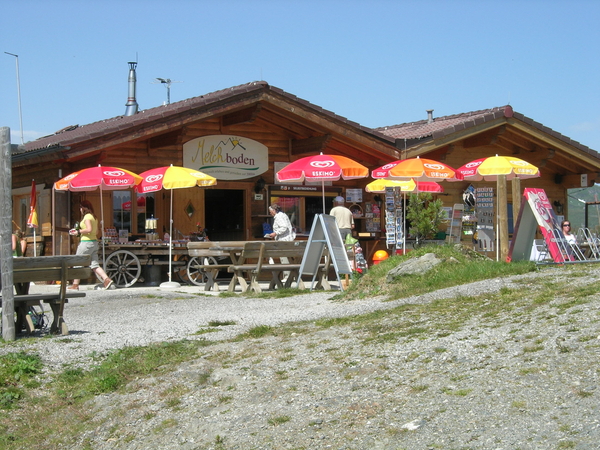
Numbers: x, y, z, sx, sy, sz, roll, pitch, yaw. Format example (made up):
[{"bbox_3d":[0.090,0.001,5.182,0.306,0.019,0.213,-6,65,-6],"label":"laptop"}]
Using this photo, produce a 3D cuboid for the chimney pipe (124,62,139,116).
[{"bbox_3d":[-4.084,-3.280,34.400,0.300,1.307,0.300,1,-2,0],"label":"chimney pipe"}]

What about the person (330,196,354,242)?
[{"bbox_3d":[0.897,0.275,29.571,0.520,1.750,0.400,0,-2,-17],"label":"person"}]

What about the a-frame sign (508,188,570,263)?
[{"bbox_3d":[3.977,0.040,23.579,0.870,1.260,0.660,-2,-2,34],"label":"a-frame sign"}]

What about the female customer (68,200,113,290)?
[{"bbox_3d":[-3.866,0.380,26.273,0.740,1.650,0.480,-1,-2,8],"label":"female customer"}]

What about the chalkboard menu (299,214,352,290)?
[{"bbox_3d":[0.443,0.477,24.678,0.800,1.320,0.620,-2,-2,26],"label":"chalkboard menu"}]

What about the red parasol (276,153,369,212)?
[{"bbox_3d":[0.464,-0.113,26.700,1.730,2.501,1.730,-2,-2,0],"label":"red parasol"}]

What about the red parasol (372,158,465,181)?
[{"bbox_3d":[2.280,-0.096,27.400,1.710,2.448,1.710,0,-2,0],"label":"red parasol"}]

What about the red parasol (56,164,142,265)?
[{"bbox_3d":[-3.809,0.039,27.500,1.710,2.403,1.710,-3,-2,0],"label":"red parasol"}]

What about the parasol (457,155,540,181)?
[{"bbox_3d":[3.937,-0.149,28.300,1.710,2.509,1.710,0,-2,0],"label":"parasol"}]

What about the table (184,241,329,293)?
[{"bbox_3d":[-0.638,0.788,26.632,2.220,0.870,1.920,-1,-2,-35],"label":"table"}]

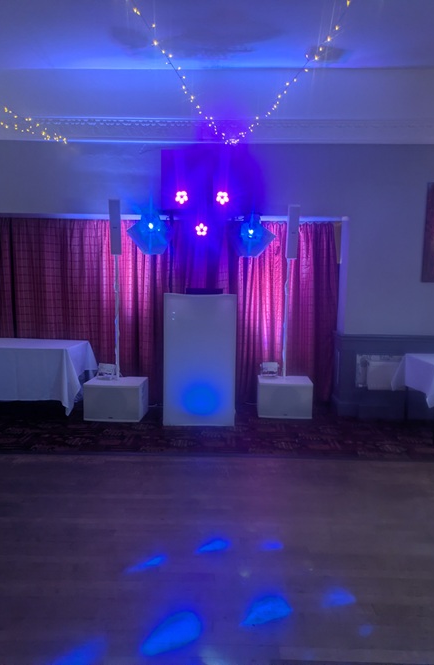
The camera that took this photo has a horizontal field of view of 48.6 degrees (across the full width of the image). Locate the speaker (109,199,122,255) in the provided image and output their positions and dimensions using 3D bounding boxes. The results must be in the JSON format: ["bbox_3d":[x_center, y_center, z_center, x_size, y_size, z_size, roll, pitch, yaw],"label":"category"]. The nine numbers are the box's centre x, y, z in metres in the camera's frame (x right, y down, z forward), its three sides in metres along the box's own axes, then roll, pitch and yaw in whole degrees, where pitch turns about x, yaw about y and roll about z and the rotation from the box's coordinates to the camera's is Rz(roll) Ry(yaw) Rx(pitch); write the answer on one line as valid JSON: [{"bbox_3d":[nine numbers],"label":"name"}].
[{"bbox_3d":[-1.056,-1.100,5.020,0.109,0.565,0.125,-2,6,-9],"label":"speaker"}]

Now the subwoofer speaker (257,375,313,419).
[{"bbox_3d":[0.757,0.719,5.411,0.579,0.380,0.451,1,6,3],"label":"subwoofer speaker"}]

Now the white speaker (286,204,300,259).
[{"bbox_3d":[0.832,-1.102,5.265,0.109,0.565,0.125,2,6,2],"label":"white speaker"}]

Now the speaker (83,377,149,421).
[{"bbox_3d":[-1.067,0.710,5.165,0.579,0.380,0.451,1,6,3],"label":"speaker"}]

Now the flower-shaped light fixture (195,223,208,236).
[{"bbox_3d":[-0.162,-1.102,5.166,0.135,0.135,0.090,1,6,0],"label":"flower-shaped light fixture"}]

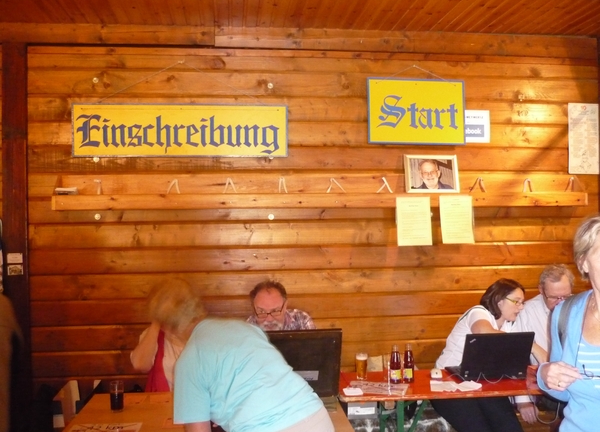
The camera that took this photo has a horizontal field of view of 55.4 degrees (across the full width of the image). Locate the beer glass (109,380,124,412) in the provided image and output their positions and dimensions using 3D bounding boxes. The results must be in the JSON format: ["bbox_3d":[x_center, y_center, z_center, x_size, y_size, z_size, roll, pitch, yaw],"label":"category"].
[{"bbox_3d":[-0.834,0.823,2.609,0.063,0.138,0.063,-1,-1,-6],"label":"beer glass"}]

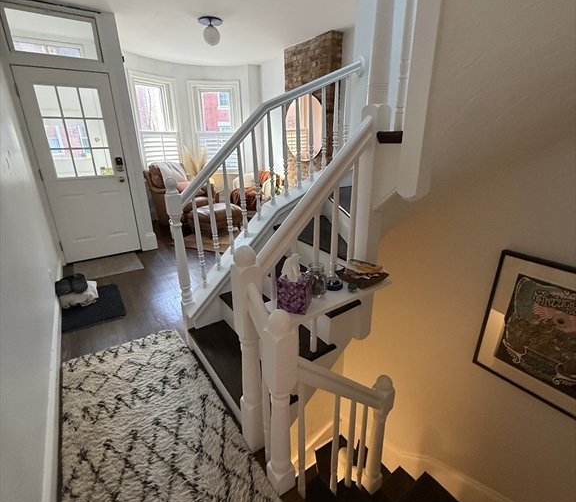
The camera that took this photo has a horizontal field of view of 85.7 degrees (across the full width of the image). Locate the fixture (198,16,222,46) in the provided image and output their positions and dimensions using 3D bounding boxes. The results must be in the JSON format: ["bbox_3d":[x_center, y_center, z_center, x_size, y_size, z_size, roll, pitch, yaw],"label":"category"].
[{"bbox_3d":[-0.874,-2.489,3.555,0.262,0.247,0.262,-14,24,-31],"label":"fixture"}]

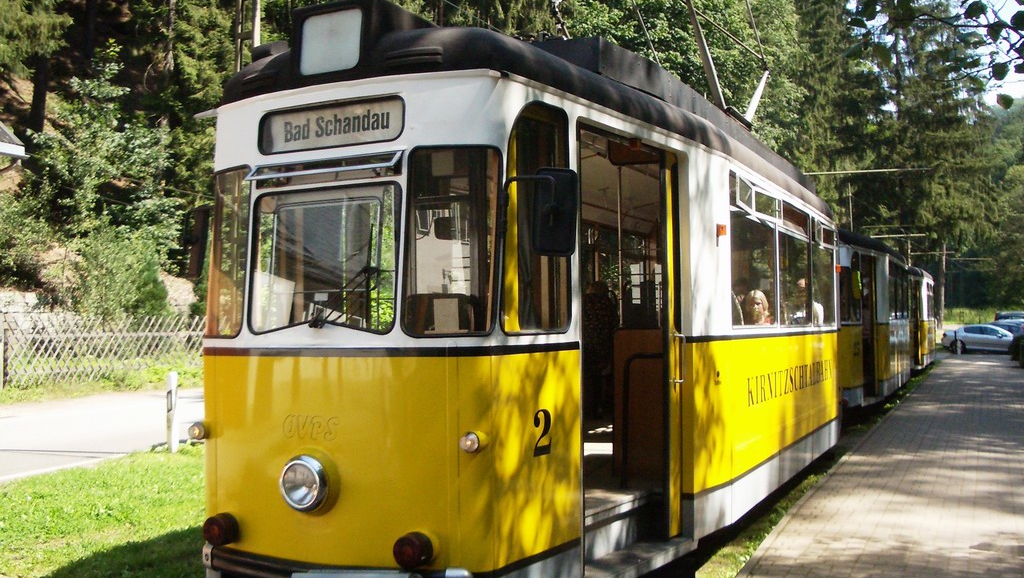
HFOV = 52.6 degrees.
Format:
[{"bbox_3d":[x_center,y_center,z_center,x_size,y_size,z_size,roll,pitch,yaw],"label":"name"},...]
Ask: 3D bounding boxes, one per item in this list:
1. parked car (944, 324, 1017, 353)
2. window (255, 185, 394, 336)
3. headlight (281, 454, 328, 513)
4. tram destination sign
[{"bbox_3d":[23.850,2.500,51.400,4.650,1.450,1.820,-2,-2,25],"label":"parked car"},{"bbox_3d":[-0.838,-0.130,4.590,0.765,0.648,0.050,-2,-6,25],"label":"window"},{"bbox_3d":[-0.890,0.830,4.418,0.240,0.240,0.090,-2,-2,25],"label":"headlight"},{"bbox_3d":[-0.816,-0.737,4.676,0.761,0.194,0.060,-2,-5,25],"label":"tram destination sign"}]

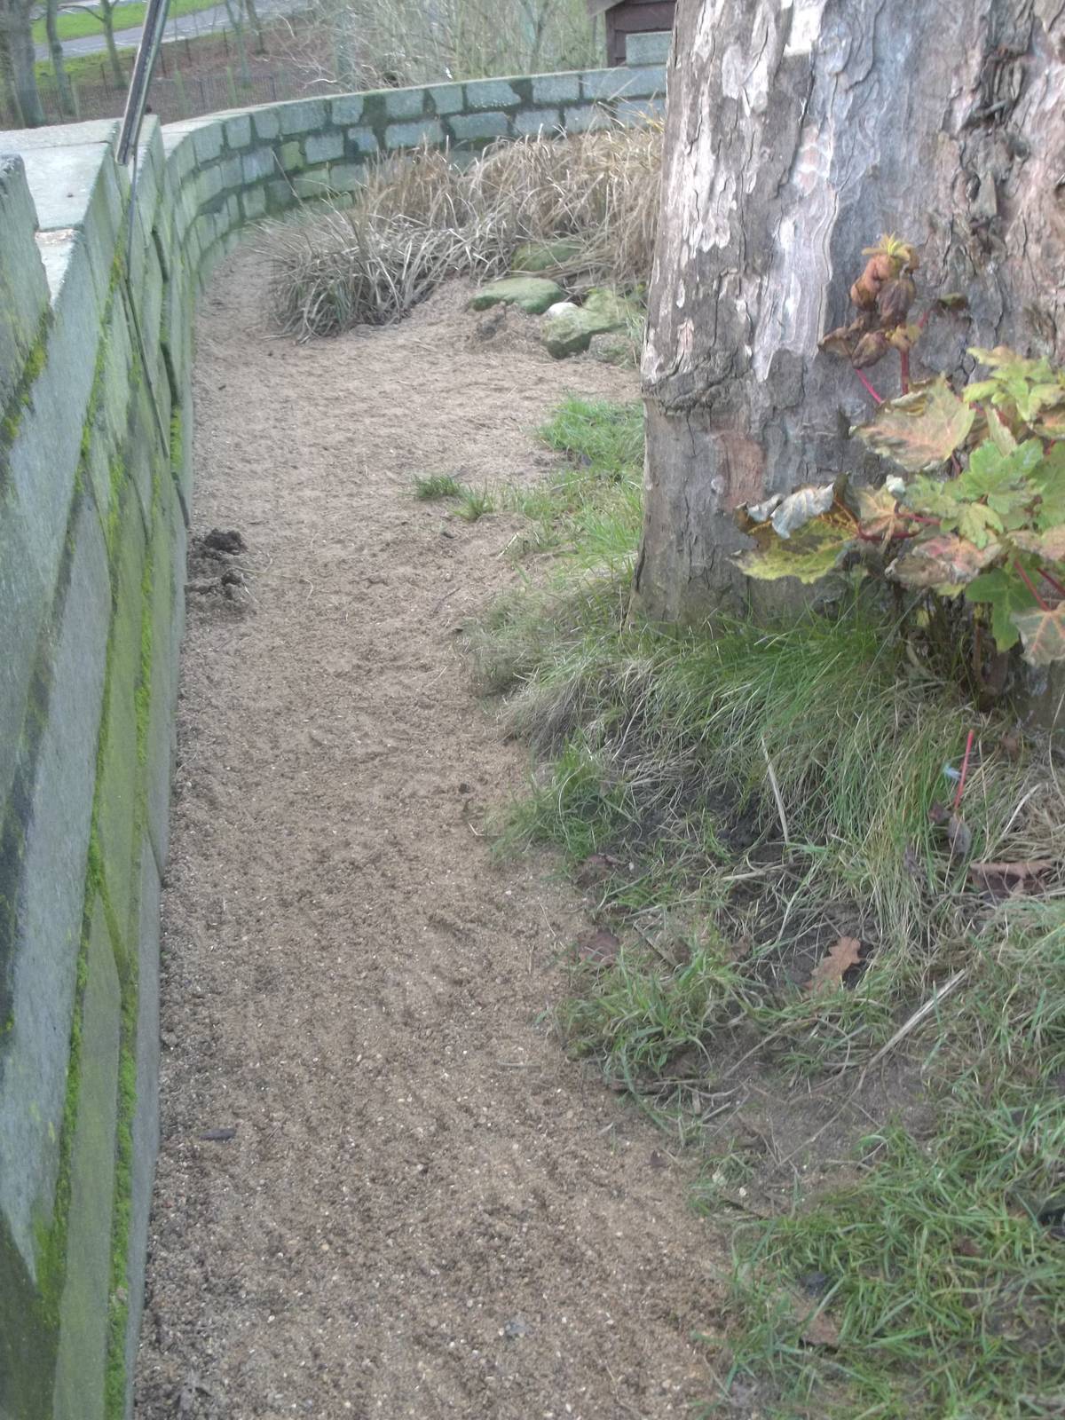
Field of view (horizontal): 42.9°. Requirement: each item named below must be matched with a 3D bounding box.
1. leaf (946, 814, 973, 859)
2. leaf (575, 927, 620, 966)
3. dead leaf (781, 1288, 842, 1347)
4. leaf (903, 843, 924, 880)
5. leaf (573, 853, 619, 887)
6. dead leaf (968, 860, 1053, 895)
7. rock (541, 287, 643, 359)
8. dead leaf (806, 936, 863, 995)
[{"bbox_3d":[0.668,0.198,2.120,0.045,0.060,0.040,-3,30,0],"label":"leaf"},{"bbox_3d":[0.102,0.369,2.110,0.070,0.025,0.070,-3,30,0],"label":"leaf"},{"bbox_3d":[0.312,0.683,1.520,0.060,0.020,0.085,-24,36,-32],"label":"dead leaf"},{"bbox_3d":[0.593,0.237,2.110,0.035,0.045,0.050,-3,30,0],"label":"leaf"},{"bbox_3d":[0.108,0.267,2.250,0.075,0.035,0.065,-3,30,0],"label":"leaf"},{"bbox_3d":[0.728,0.256,2.060,0.130,0.045,0.060,-3,30,0],"label":"dead leaf"},{"bbox_3d":[0.232,-1.487,5.200,0.390,0.220,0.300,7,31,17],"label":"rock"},{"bbox_3d":[0.446,0.377,2.000,0.070,0.025,0.120,23,39,37],"label":"dead leaf"}]

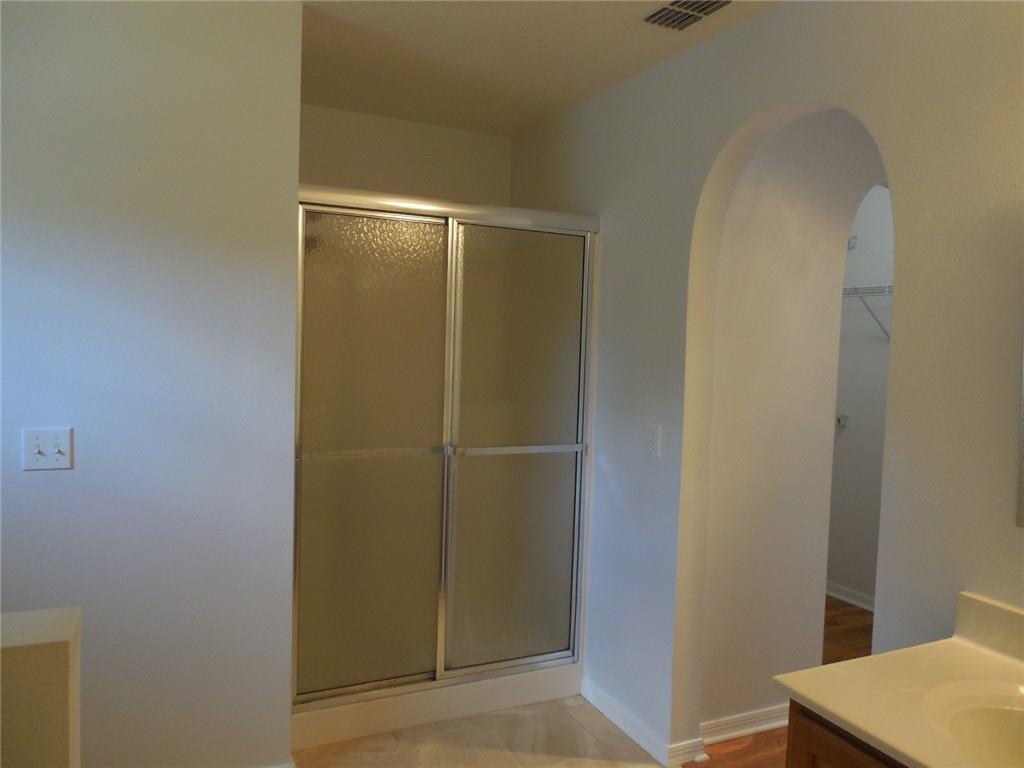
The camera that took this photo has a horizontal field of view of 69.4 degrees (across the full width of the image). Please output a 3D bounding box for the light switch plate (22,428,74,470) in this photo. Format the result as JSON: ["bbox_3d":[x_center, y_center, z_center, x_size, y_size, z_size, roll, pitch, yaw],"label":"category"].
[{"bbox_3d":[-1.266,0.180,2.020,0.117,0.115,0.013,0,4,-25],"label":"light switch plate"}]

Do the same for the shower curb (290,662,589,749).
[{"bbox_3d":[-0.271,1.205,2.838,1.181,0.139,0.100,0,4,-25],"label":"shower curb"}]

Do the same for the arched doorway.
[{"bbox_3d":[0.787,0.282,2.143,0.145,2.135,0.756,0,4,-25],"label":"arched doorway"}]

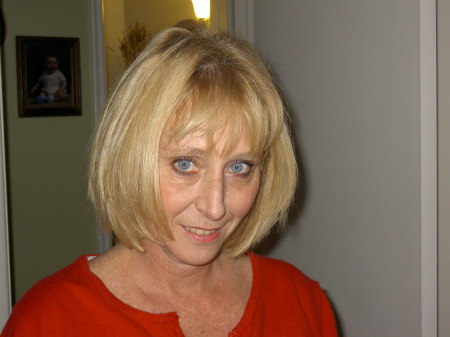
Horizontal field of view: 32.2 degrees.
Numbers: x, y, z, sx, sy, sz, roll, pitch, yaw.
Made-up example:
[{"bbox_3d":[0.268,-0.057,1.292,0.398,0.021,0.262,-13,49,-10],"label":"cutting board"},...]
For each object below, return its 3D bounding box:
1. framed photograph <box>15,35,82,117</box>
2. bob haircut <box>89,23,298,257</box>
[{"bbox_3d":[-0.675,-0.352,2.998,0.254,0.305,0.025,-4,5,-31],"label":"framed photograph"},{"bbox_3d":[-0.039,-0.035,0.889,0.235,0.250,0.225,4,13,-19],"label":"bob haircut"}]

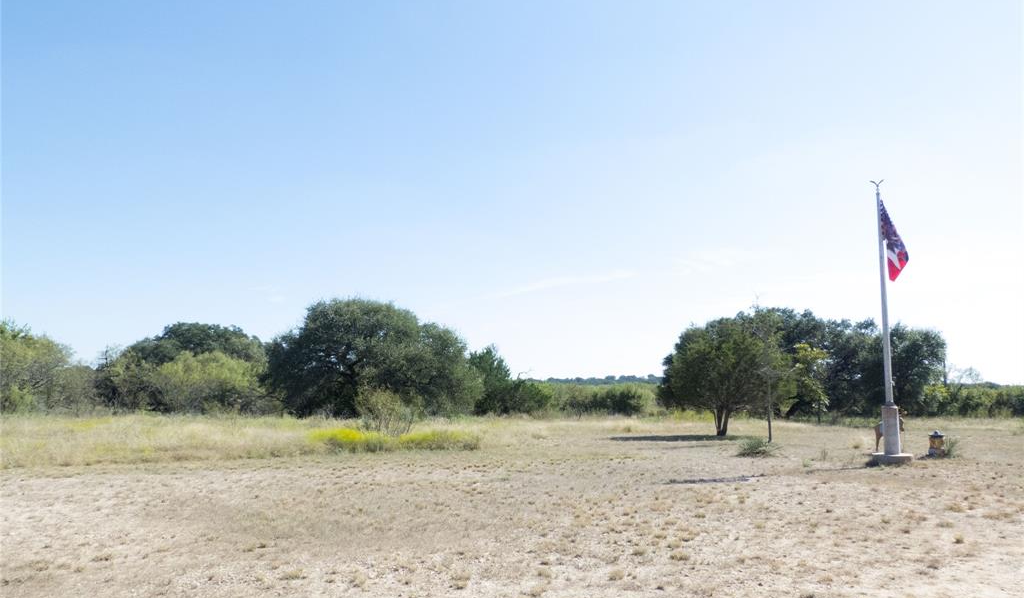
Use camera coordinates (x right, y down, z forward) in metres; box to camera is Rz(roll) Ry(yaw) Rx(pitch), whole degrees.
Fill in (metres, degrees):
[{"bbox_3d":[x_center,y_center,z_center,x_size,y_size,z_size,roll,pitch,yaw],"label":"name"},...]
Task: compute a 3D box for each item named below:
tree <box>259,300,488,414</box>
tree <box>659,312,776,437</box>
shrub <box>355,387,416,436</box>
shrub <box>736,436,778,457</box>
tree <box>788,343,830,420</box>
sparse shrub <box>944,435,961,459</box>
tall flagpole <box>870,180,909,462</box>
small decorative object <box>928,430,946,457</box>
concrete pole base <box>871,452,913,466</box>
[{"bbox_3d":[-6.003,2.622,32.348,9.276,5.321,8.200,0,-6,0],"label":"tree"},{"bbox_3d":[6.405,2.369,23.147,3.722,3.783,3.722,0,-6,0],"label":"tree"},{"bbox_3d":[-3.564,3.264,20.918,1.747,1.511,1.747,0,-6,0],"label":"shrub"},{"bbox_3d":[5.685,3.385,17.148,0.996,0.434,0.850,0,-6,0],"label":"shrub"},{"bbox_3d":[12.266,3.495,30.668,1.773,3.214,1.773,0,-6,0],"label":"tree"},{"bbox_3d":[9.753,3.286,16.475,0.423,0.482,0.423,0,-6,0],"label":"sparse shrub"},{"bbox_3d":[8.155,0.365,15.812,0.720,5.940,0.420,0,-6,0],"label":"tall flagpole"},{"bbox_3d":[9.516,3.241,16.590,0.369,0.596,0.369,-2,-7,17],"label":"small decorative object"},{"bbox_3d":[7.967,3.337,15.480,0.868,0.160,0.868,0,-6,0],"label":"concrete pole base"}]

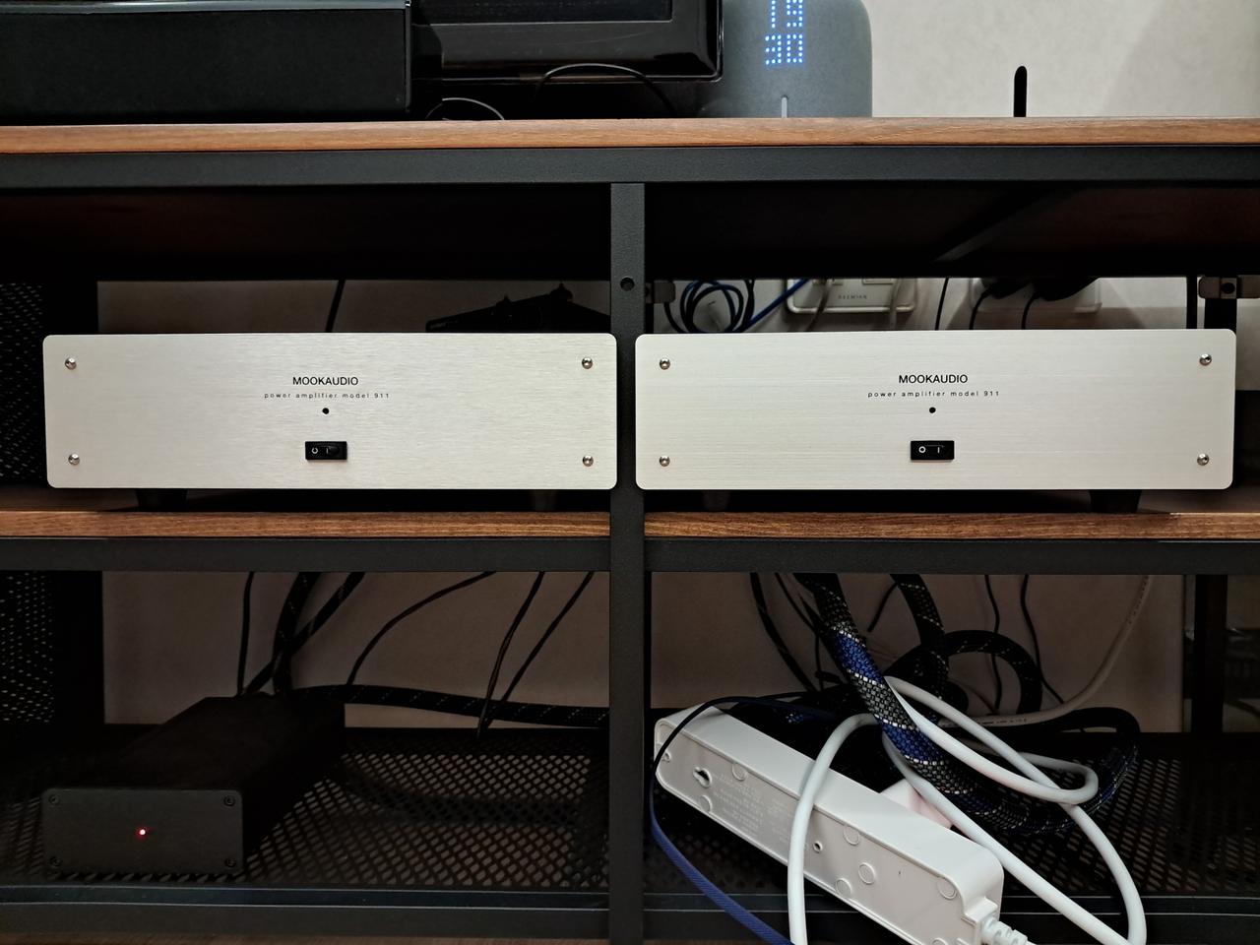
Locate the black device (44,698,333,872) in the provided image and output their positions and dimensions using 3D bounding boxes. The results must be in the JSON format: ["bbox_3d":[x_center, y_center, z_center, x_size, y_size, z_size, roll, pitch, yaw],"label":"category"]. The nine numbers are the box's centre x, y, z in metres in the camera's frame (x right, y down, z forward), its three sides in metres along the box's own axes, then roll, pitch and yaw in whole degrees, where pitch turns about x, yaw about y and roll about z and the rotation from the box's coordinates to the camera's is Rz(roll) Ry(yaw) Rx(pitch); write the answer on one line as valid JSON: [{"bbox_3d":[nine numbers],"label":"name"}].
[{"bbox_3d":[-0.374,0.272,0.891,0.155,0.067,0.272,0,2,0],"label":"black device"}]

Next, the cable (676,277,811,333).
[{"bbox_3d":[0.128,-0.189,1.130,0.158,0.080,0.050,0,2,0],"label":"cable"}]

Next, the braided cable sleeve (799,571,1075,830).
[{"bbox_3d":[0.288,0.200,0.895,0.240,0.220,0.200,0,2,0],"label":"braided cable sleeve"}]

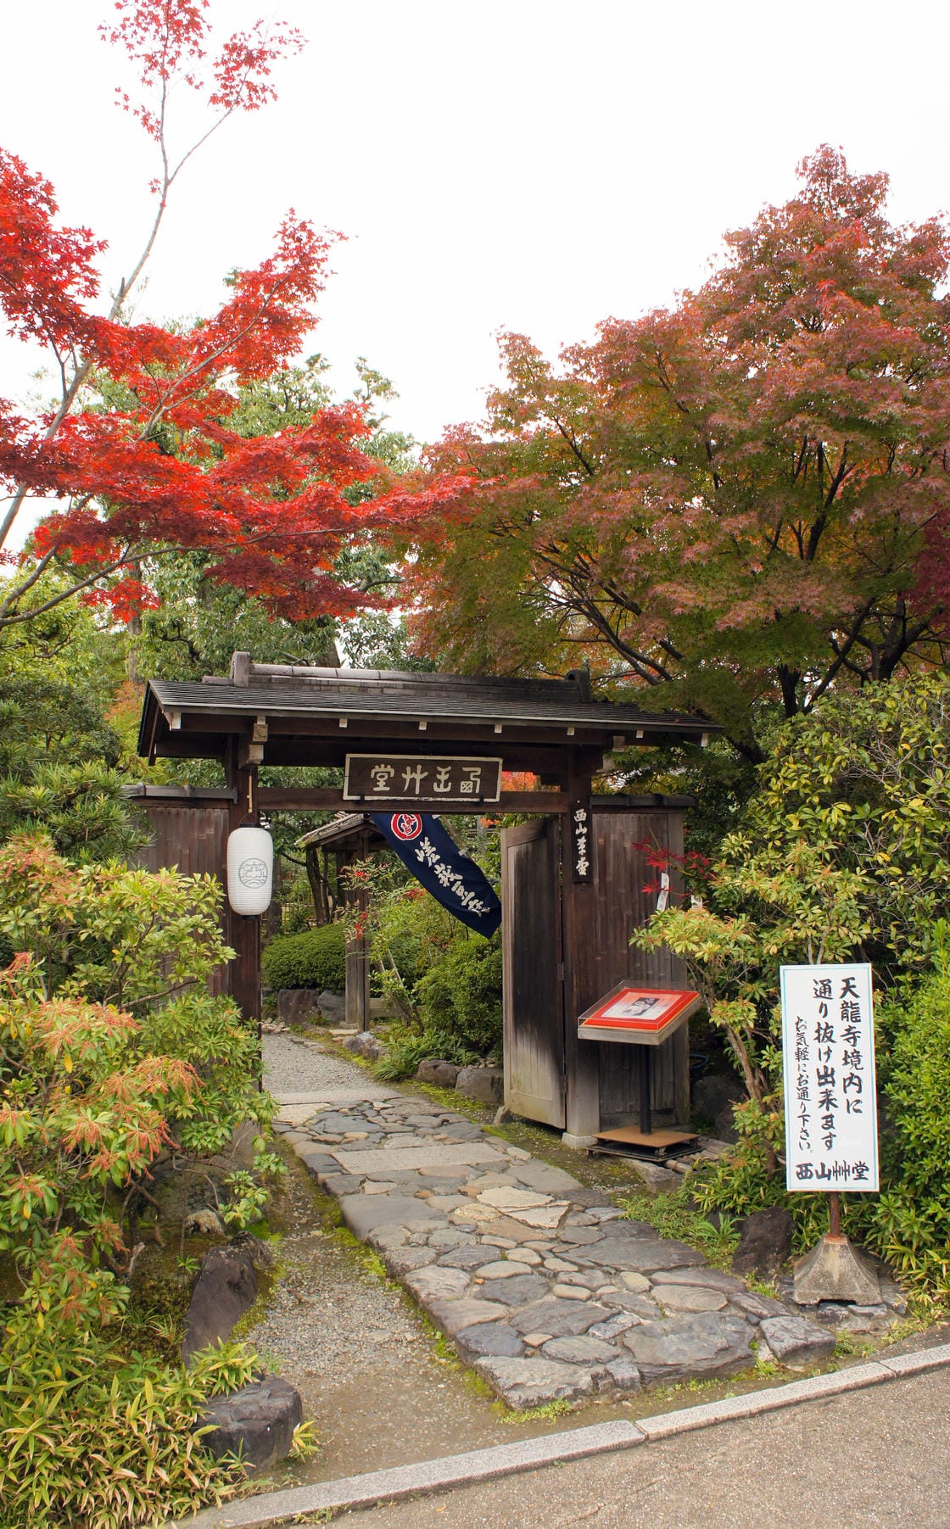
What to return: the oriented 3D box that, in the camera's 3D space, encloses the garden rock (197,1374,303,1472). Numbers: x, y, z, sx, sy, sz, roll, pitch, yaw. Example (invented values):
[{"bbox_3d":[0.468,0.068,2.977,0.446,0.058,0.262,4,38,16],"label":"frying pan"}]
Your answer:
[{"bbox_3d":[-0.669,1.902,3.339,0.300,0.150,0.270,1,-5,-20],"label":"garden rock"}]

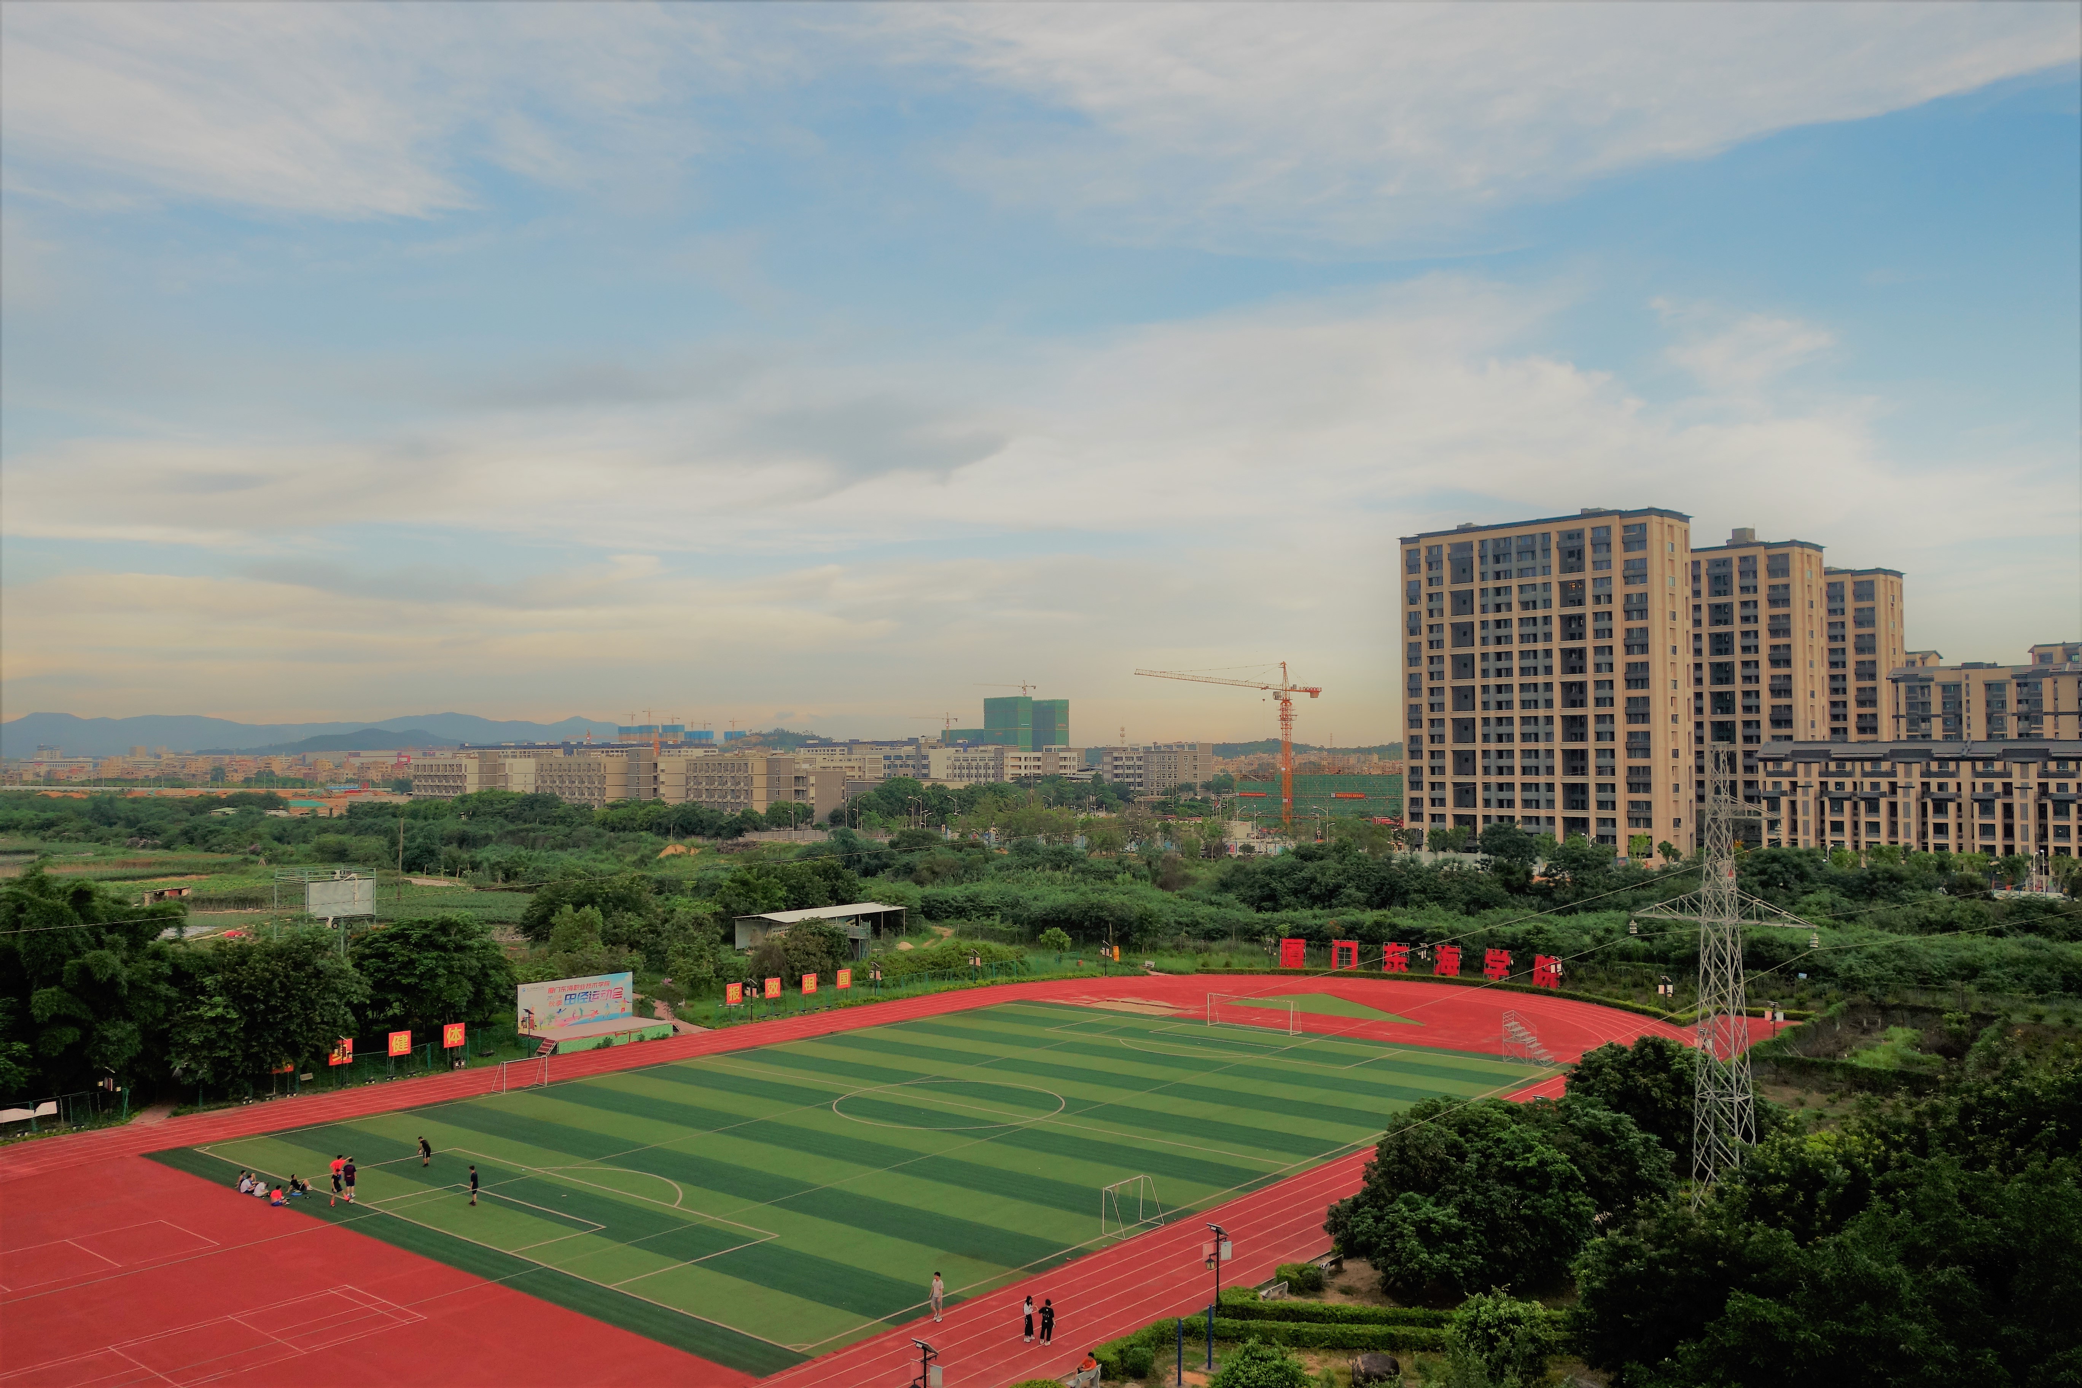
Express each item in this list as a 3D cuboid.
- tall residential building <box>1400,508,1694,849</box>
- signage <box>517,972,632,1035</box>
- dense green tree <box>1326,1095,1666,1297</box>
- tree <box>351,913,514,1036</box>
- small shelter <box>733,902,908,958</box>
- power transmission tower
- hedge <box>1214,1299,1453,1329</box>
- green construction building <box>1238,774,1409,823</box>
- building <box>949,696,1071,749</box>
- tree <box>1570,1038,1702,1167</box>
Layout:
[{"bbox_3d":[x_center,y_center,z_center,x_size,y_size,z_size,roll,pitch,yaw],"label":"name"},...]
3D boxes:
[{"bbox_3d":[93.145,0.166,303.366,16.000,61.500,50.600,2,-4,-42],"label":"tall residential building"},{"bbox_3d":[-35.331,23.517,123.544,0.300,3.550,10.200,-2,-3,40],"label":"signage"},{"bbox_3d":[18.310,19.690,65.664,12.900,7.200,11.000,-1,-3,16],"label":"dense green tree"},{"bbox_3d":[-42.416,20.706,113.228,11.500,10.000,10.500,1,-3,-22],"label":"tree"},{"bbox_3d":[-25.208,27.006,189.096,9.200,4.200,20.500,-2,-3,38],"label":"small shelter"},{"bbox_3d":[27.332,12.616,64.984,2.200,21.200,7.300,2,-3,-37],"label":"power transmission tower"},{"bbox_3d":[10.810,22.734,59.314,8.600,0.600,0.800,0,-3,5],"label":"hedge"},{"bbox_3d":[85.969,31.039,472.349,19.000,15.300,66.000,2,-3,-38],"label":"green construction building"},{"bbox_3d":[-25.159,41.767,1331.803,45.000,79.000,98.000,2,-3,-37],"label":"building"},{"bbox_3d":[29.149,20.263,79.164,7.400,7.200,7.200,-1,-3,20],"label":"tree"}]

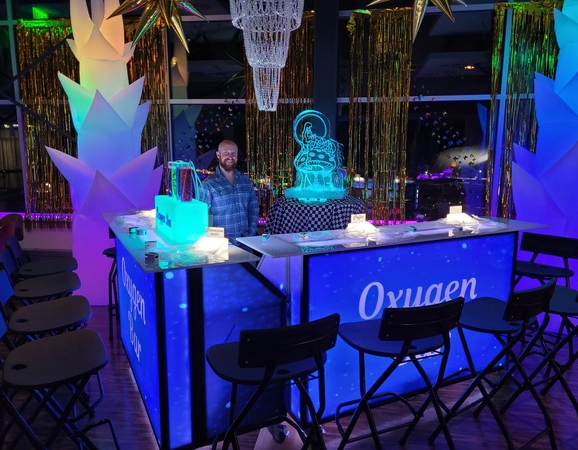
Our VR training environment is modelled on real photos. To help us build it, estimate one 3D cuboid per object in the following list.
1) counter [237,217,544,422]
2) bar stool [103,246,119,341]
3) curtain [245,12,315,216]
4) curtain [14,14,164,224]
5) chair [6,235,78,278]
[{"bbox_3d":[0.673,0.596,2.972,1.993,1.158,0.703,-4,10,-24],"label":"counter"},{"bbox_3d":[-1.426,0.475,4.194,0.492,0.994,0.536,-2,10,-15],"label":"bar stool"},{"bbox_3d":[-0.133,-1.439,6.255,0.973,2.842,0.050,1,9,7],"label":"curtain"},{"bbox_3d":[-2.843,-1.410,6.588,2.318,3.033,0.050,1,9,7],"label":"curtain"},{"bbox_3d":[-1.894,0.592,3.467,0.536,0.994,0.492,-4,10,-24],"label":"chair"}]

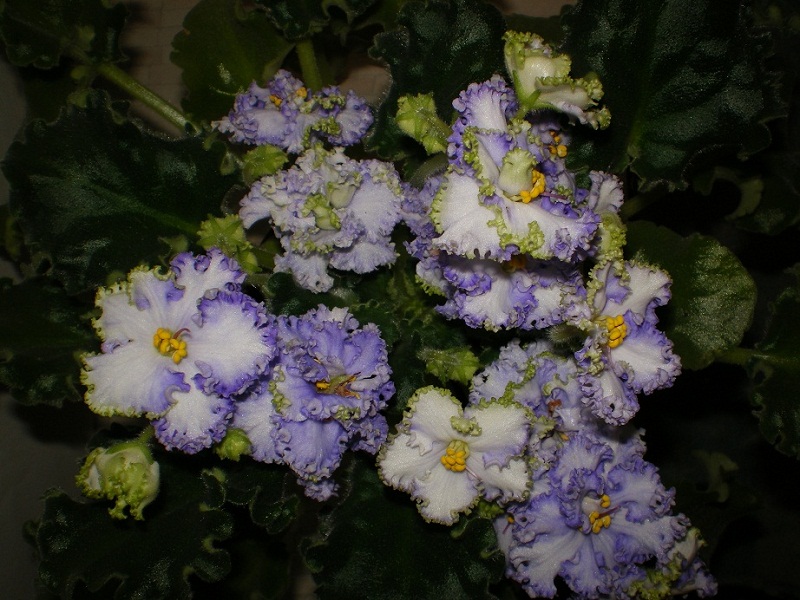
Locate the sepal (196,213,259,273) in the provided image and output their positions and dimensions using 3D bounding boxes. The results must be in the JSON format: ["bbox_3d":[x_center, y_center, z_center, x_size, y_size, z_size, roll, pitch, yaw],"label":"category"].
[{"bbox_3d":[-0.058,-0.019,0.297,0.021,0.015,0.018,19,56,14],"label":"sepal"}]

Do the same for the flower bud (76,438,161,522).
[{"bbox_3d":[-0.086,0.054,0.268,0.023,0.022,0.022,7,53,5],"label":"flower bud"}]

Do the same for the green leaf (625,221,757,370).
[{"bbox_3d":[0.100,-0.002,0.310,0.054,0.014,0.053,5,65,-4],"label":"green leaf"}]

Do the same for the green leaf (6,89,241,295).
[{"bbox_3d":[-0.101,-0.039,0.318,0.078,0.020,0.068,17,68,15],"label":"green leaf"}]

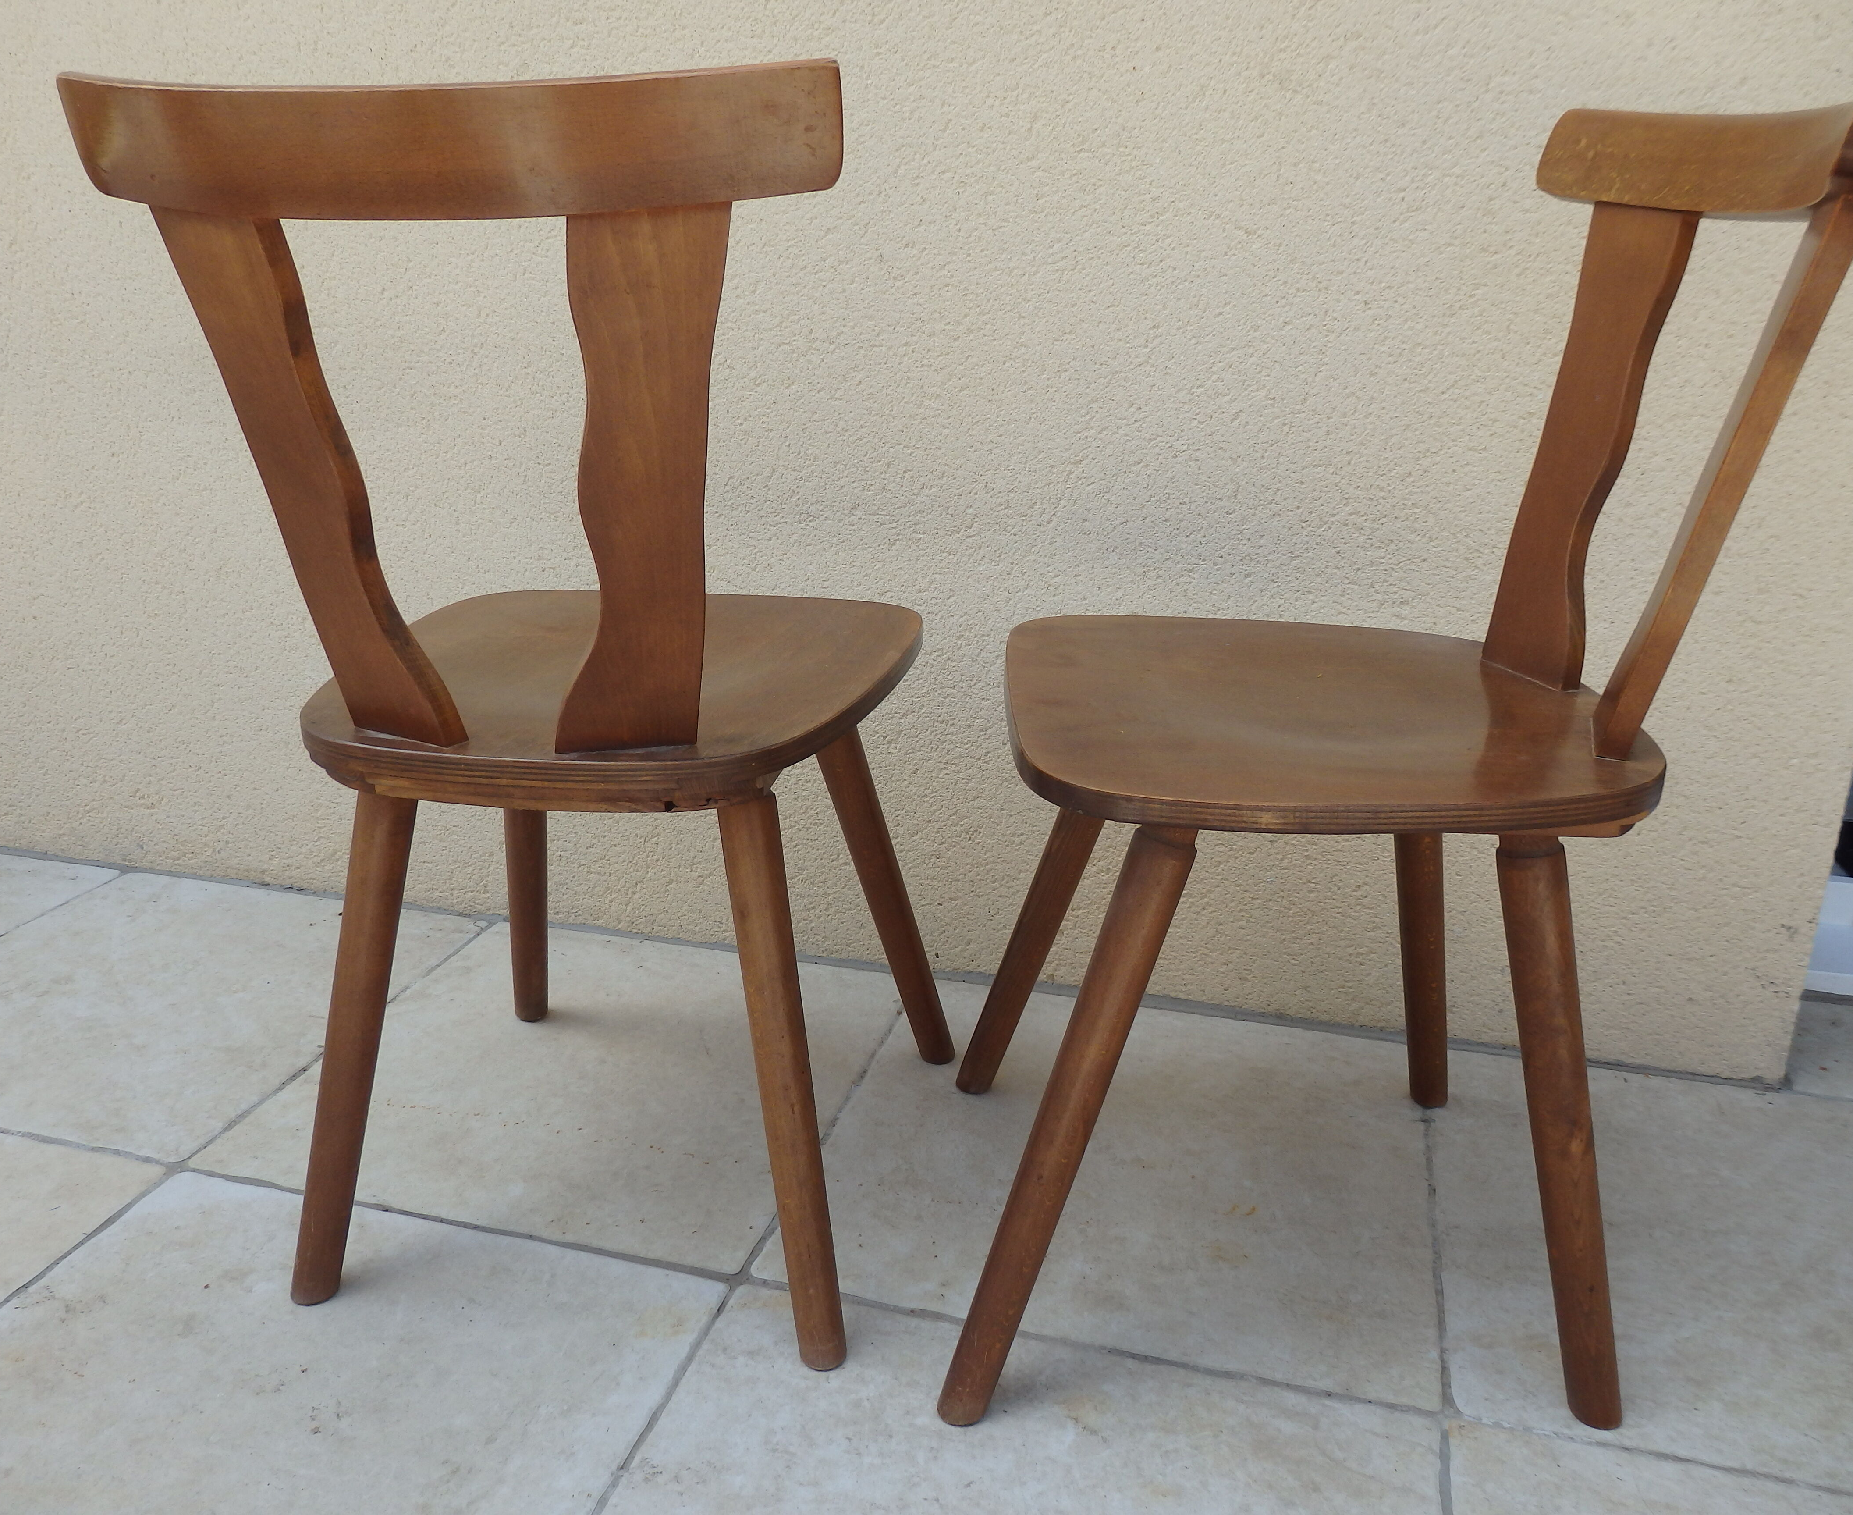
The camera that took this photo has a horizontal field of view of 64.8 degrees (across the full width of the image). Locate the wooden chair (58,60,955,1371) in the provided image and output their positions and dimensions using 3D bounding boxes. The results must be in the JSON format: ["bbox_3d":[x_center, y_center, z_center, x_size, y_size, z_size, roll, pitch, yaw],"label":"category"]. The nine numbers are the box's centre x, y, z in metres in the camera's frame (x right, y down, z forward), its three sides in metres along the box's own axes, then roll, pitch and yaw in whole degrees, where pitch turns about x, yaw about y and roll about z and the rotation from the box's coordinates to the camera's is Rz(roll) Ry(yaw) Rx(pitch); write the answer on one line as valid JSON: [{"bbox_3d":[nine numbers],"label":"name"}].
[{"bbox_3d":[-0.234,-0.038,1.080,0.447,0.829,0.522,3,20,9],"label":"wooden chair"}]

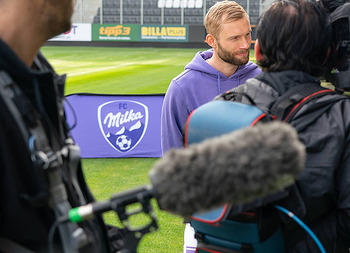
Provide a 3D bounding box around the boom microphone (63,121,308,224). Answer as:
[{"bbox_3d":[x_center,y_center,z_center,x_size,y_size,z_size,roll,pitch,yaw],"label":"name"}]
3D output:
[{"bbox_3d":[0.030,0.090,1.270,0.420,0.115,0.112,-14,13,-19],"label":"boom microphone"}]

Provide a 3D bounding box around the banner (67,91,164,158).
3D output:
[{"bbox_3d":[-0.654,-0.015,9.292,1.600,0.778,0.300,0,8,-3],"label":"banner"}]

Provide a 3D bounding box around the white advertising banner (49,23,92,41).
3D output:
[{"bbox_3d":[-6.647,-5.829,46.816,3.100,1.050,0.100,2,8,8],"label":"white advertising banner"}]

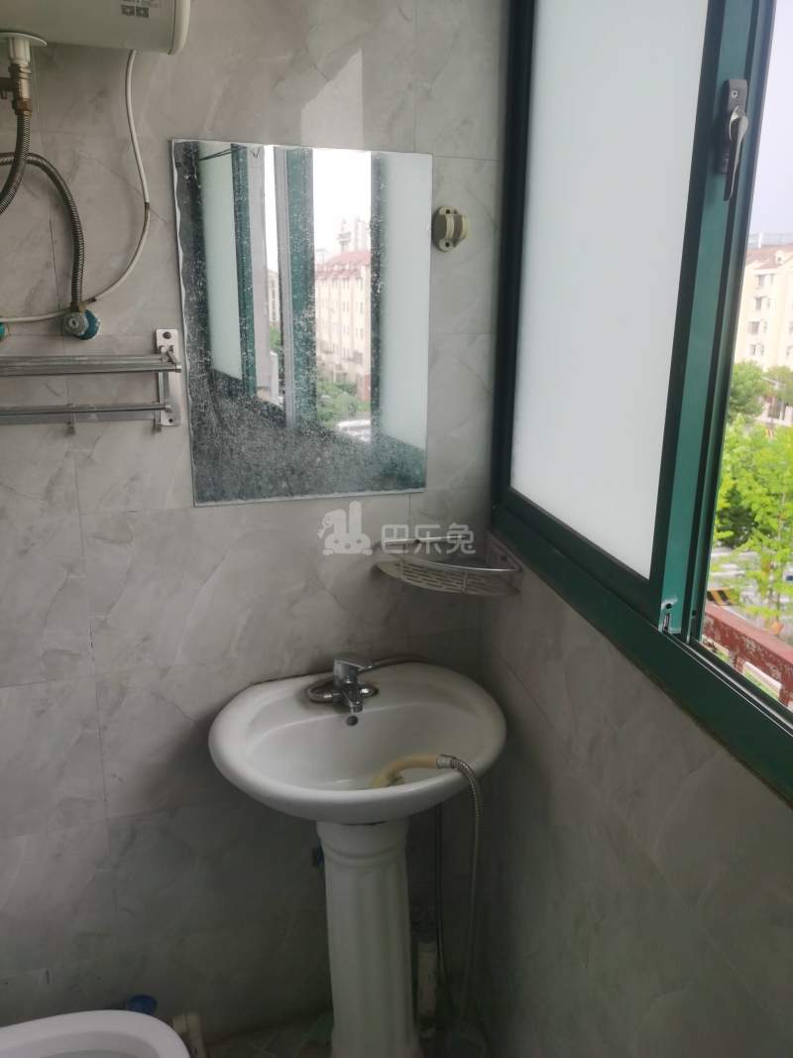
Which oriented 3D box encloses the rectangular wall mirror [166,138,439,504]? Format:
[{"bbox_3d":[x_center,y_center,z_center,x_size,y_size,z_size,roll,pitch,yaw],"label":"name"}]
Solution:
[{"bbox_3d":[-0.145,-0.345,1.450,0.443,0.603,0.020,-5,16,-18],"label":"rectangular wall mirror"}]

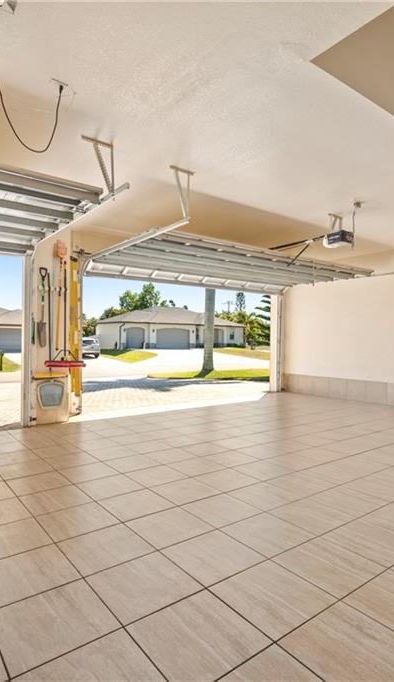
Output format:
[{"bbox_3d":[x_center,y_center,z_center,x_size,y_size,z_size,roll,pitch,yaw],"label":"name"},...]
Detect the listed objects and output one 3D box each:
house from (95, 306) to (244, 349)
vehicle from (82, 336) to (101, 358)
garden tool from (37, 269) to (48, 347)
[{"bbox_3d":[-4.457,-1.782,54.330,19.300,5.630,12.300,0,0,-37],"label":"house"},{"bbox_3d":[-9.658,0.555,32.202,1.850,1.620,4.600,0,0,-37],"label":"vehicle"},{"bbox_3d":[-2.201,-0.481,5.741,0.140,1.155,0.100,0,0,-37],"label":"garden tool"}]

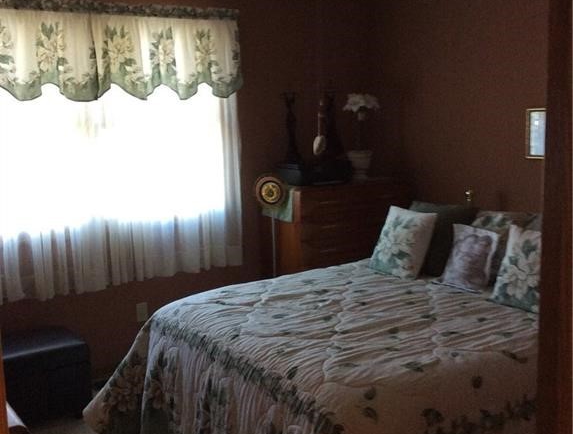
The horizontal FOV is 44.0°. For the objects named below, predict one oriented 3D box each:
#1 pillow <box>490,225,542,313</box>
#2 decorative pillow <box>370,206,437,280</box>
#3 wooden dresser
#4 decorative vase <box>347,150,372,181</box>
[{"bbox_3d":[1.169,0.236,3.284,0.140,0.390,0.420,18,-4,-35],"label":"pillow"},{"bbox_3d":[0.671,0.131,4.085,0.140,0.385,0.430,21,-3,-30],"label":"decorative pillow"},{"bbox_3d":[0.337,0.323,4.644,0.850,1.130,0.460,-7,10,-32],"label":"wooden dresser"},{"bbox_3d":[0.468,-0.329,4.525,0.165,0.205,0.165,-1,9,0],"label":"decorative vase"}]

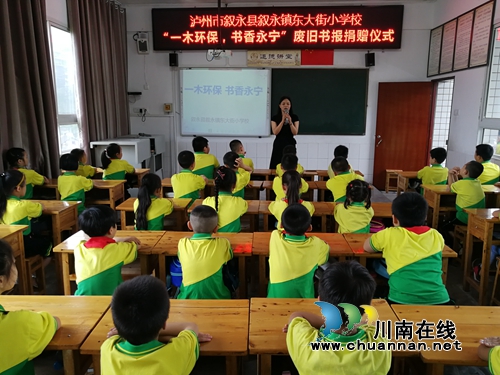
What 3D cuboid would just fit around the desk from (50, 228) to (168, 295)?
[{"bbox_3d":[-0.877,0.694,2.599,0.600,0.710,0.390,0,11,1],"label":"desk"}]

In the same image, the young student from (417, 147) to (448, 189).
[{"bbox_3d":[2.299,0.007,5.125,0.380,1.082,0.560,0,11,-1],"label":"young student"}]

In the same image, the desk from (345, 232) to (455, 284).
[{"bbox_3d":[0.927,0.723,2.574,0.600,0.727,0.400,1,11,1],"label":"desk"}]

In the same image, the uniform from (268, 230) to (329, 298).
[{"bbox_3d":[0.274,0.431,2.172,0.350,0.420,0.290,0,11,1],"label":"uniform"}]

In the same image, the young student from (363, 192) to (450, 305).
[{"bbox_3d":[0.826,0.560,2.267,0.450,1.168,0.620,1,11,1],"label":"young student"}]

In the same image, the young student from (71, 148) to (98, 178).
[{"bbox_3d":[-2.180,0.010,5.153,0.400,1.040,0.500,3,12,13],"label":"young student"}]

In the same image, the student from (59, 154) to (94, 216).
[{"bbox_3d":[-1.843,0.146,4.376,0.380,1.053,0.560,2,11,9],"label":"student"}]

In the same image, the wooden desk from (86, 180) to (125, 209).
[{"bbox_3d":[-1.783,0.316,4.532,0.600,0.727,0.400,1,11,1],"label":"wooden desk"}]

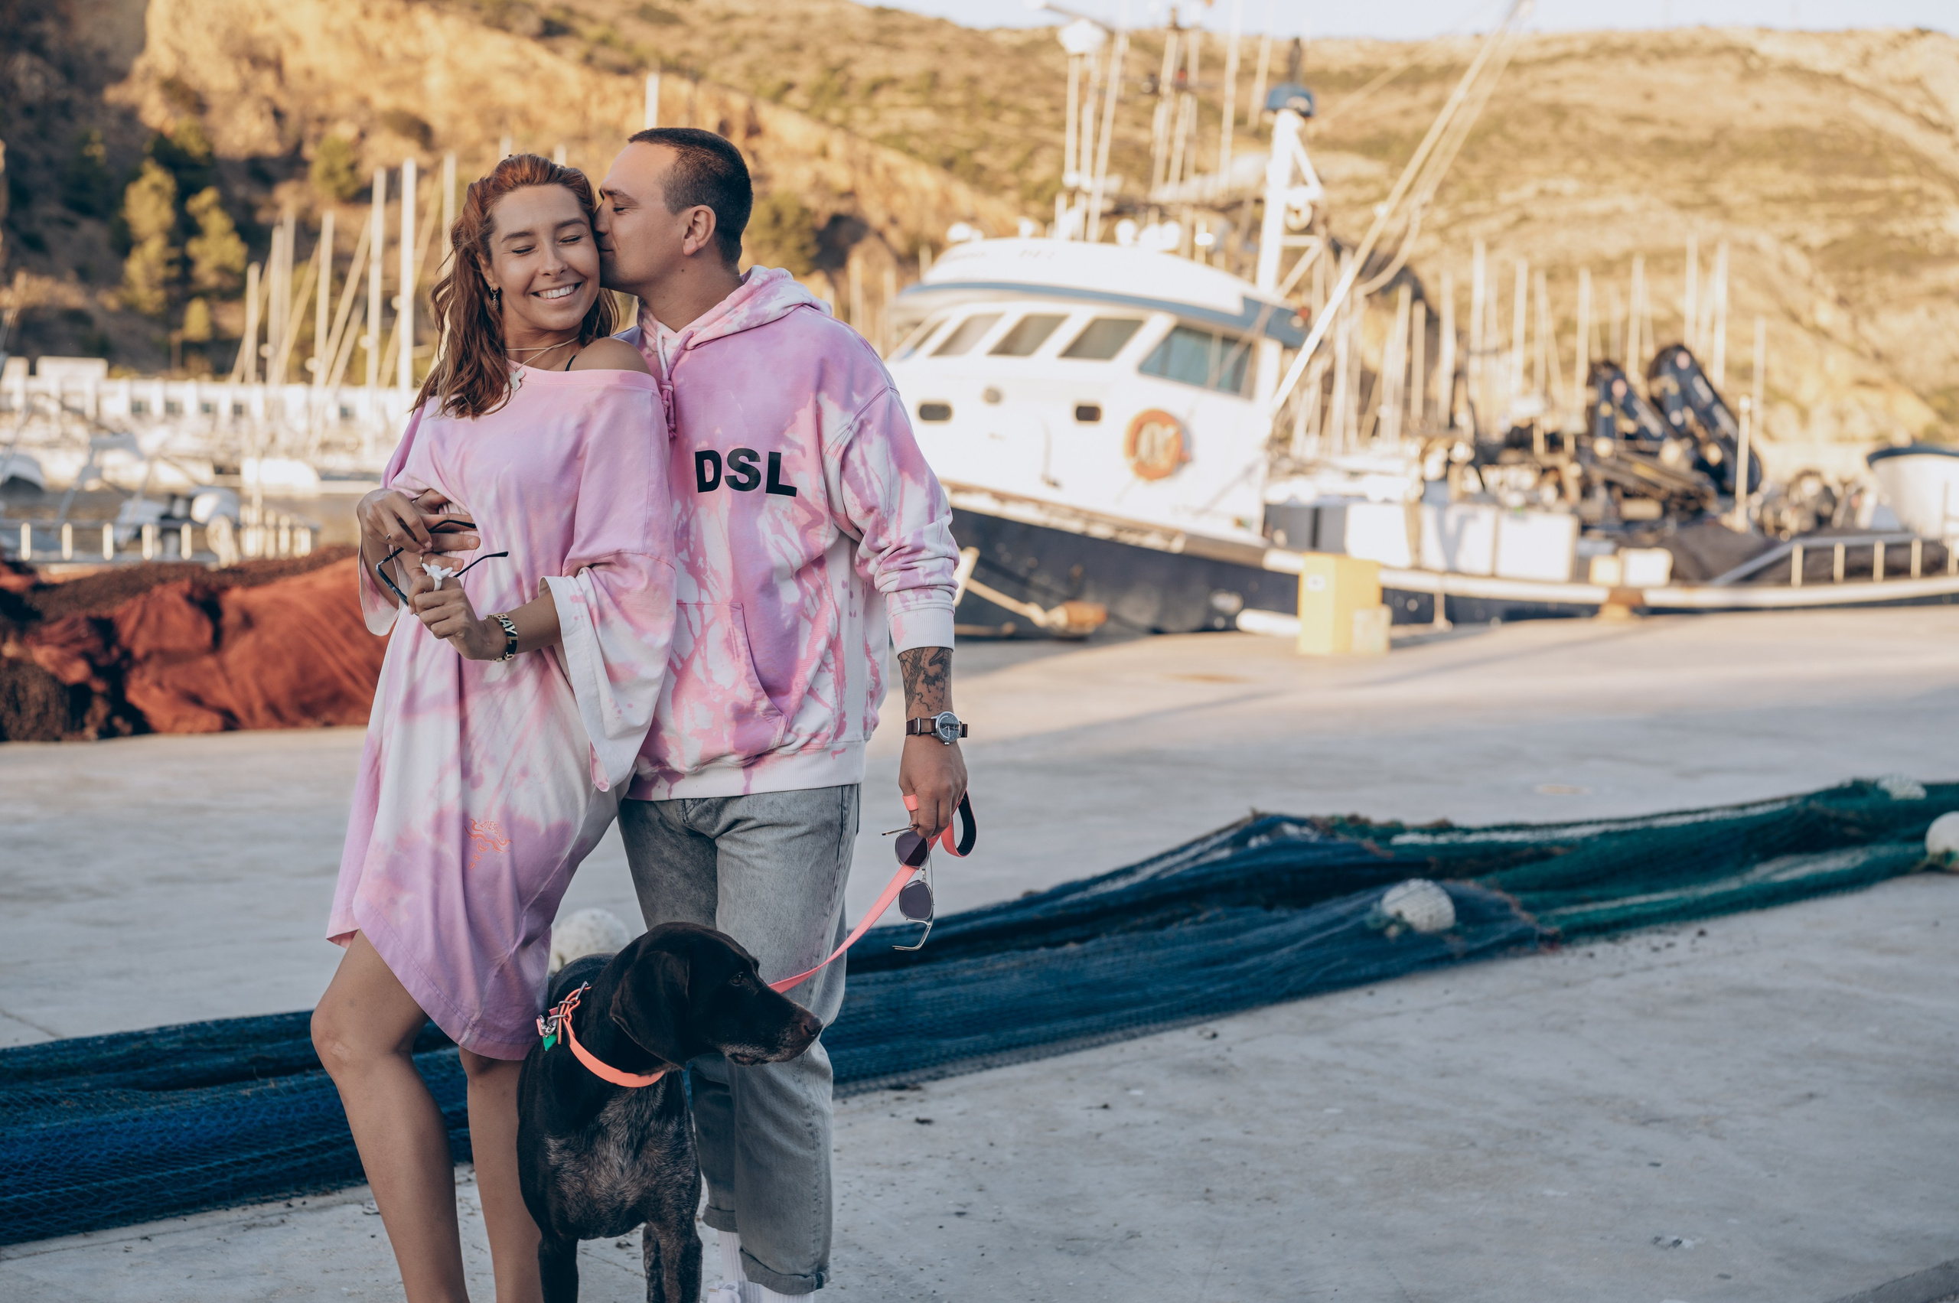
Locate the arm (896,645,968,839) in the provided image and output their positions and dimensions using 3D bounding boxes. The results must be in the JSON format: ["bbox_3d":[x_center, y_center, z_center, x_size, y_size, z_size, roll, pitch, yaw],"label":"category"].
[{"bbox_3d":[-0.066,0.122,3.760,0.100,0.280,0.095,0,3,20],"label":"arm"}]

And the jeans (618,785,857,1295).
[{"bbox_3d":[-0.334,0.510,3.910,0.410,0.790,0.310,4,5,33],"label":"jeans"}]

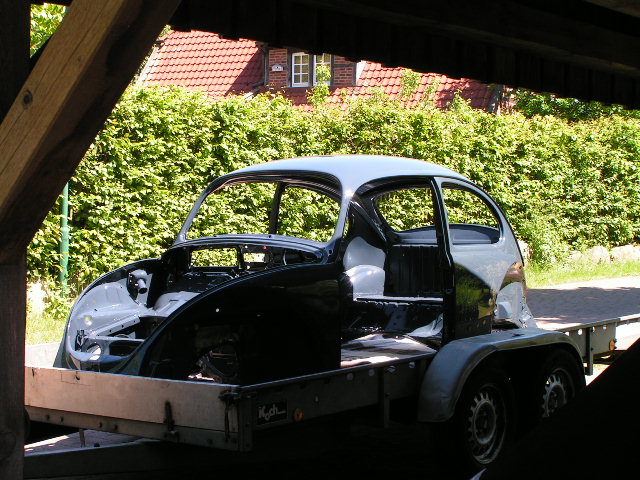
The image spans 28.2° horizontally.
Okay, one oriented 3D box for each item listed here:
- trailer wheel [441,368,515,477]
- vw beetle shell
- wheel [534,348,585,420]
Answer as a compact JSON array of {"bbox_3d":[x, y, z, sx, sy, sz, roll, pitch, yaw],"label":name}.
[{"bbox_3d":[0.736,0.880,6.122,0.170,0.575,0.575,-1,2,41],"label":"trailer wheel"},{"bbox_3d":[-0.005,0.154,7.155,1.380,1.220,3.500,-1,2,41],"label":"vw beetle shell"},{"bbox_3d":[1.158,0.849,6.604,0.170,0.575,0.575,-1,2,41],"label":"wheel"}]

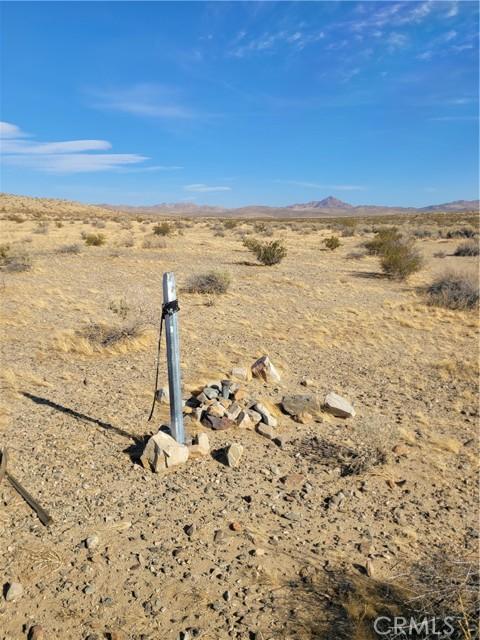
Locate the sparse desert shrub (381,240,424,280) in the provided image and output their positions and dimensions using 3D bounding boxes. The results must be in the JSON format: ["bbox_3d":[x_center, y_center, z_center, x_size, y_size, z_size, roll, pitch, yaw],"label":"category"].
[{"bbox_3d":[4.011,-1.495,11.935,1.043,0.947,0.956,0,12,0],"label":"sparse desert shrub"}]

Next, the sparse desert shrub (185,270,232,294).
[{"bbox_3d":[-0.668,-0.791,9.872,0.945,0.452,0.862,0,12,0],"label":"sparse desert shrub"}]

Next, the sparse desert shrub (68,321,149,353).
[{"bbox_3d":[-1.665,0.169,6.032,0.959,0.295,0.719,0,12,0],"label":"sparse desert shrub"}]

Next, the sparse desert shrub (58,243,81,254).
[{"bbox_3d":[-7.160,-3.004,20.133,0.924,0.477,0.785,0,12,0],"label":"sparse desert shrub"}]

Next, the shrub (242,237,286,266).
[{"bbox_3d":[0.778,-2.195,15.258,1.397,0.897,1.277,0,12,0],"label":"shrub"}]

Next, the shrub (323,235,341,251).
[{"bbox_3d":[4.195,-3.570,22.038,0.825,0.690,0.761,0,12,0],"label":"shrub"}]

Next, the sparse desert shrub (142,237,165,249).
[{"bbox_3d":[-4.215,-3.844,23.774,1.240,0.564,0.992,0,12,0],"label":"sparse desert shrub"}]

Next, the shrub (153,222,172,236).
[{"bbox_3d":[-5.984,-6.976,37.001,1.544,1.038,1.467,0,12,0],"label":"shrub"}]

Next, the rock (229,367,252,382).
[{"bbox_3d":[0.015,0.516,4.648,0.213,0.128,0.177,0,12,0],"label":"rock"}]

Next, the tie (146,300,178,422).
[{"bbox_3d":[-0.504,0.271,3.125,0.195,0.821,0.090,0,12,0],"label":"tie"}]

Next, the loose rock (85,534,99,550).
[{"bbox_3d":[-0.713,1.060,2.305,0.067,0.064,0.056,0,12,0],"label":"loose rock"}]

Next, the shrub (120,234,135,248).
[{"bbox_3d":[-5.552,-3.845,23.653,0.691,0.617,0.656,0,12,0],"label":"shrub"}]

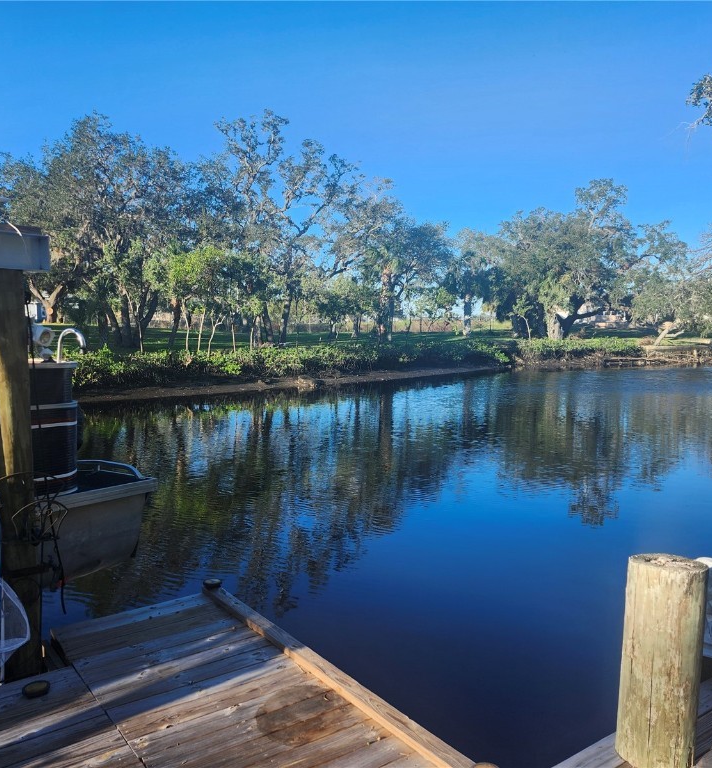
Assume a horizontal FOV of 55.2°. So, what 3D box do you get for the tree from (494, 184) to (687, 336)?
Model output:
[{"bbox_3d":[15.434,-8.136,44.781,12.384,10.265,11.500,0,6,0],"label":"tree"}]

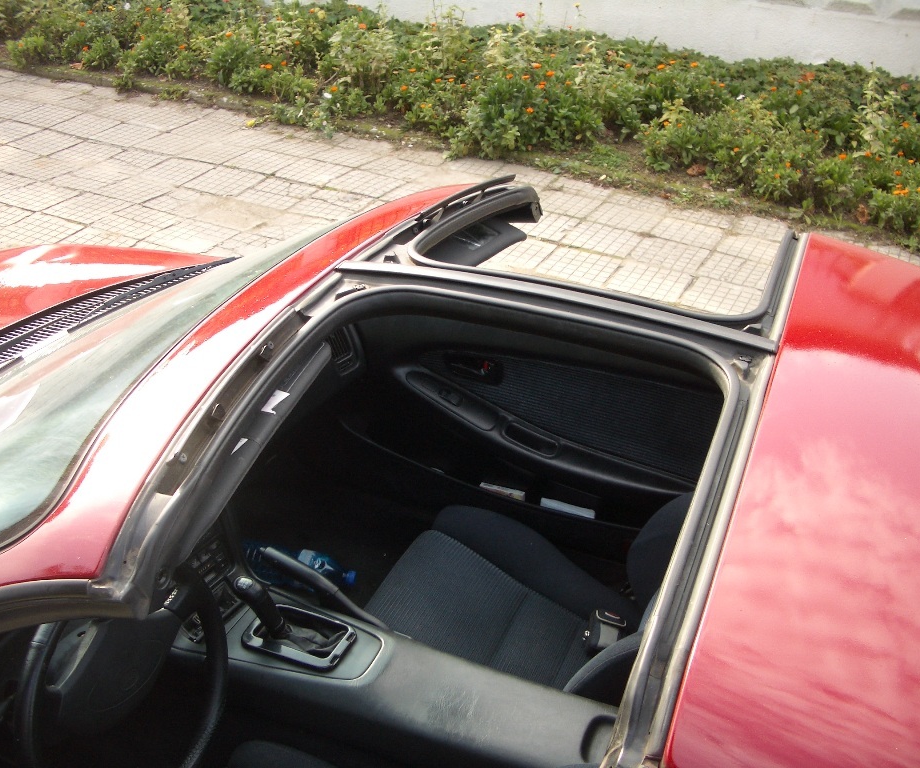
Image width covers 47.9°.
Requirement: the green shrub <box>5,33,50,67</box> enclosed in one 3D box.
[{"bbox_3d":[-2.807,-2.171,6.721,0.280,0.190,0.260,-10,33,-19],"label":"green shrub"}]

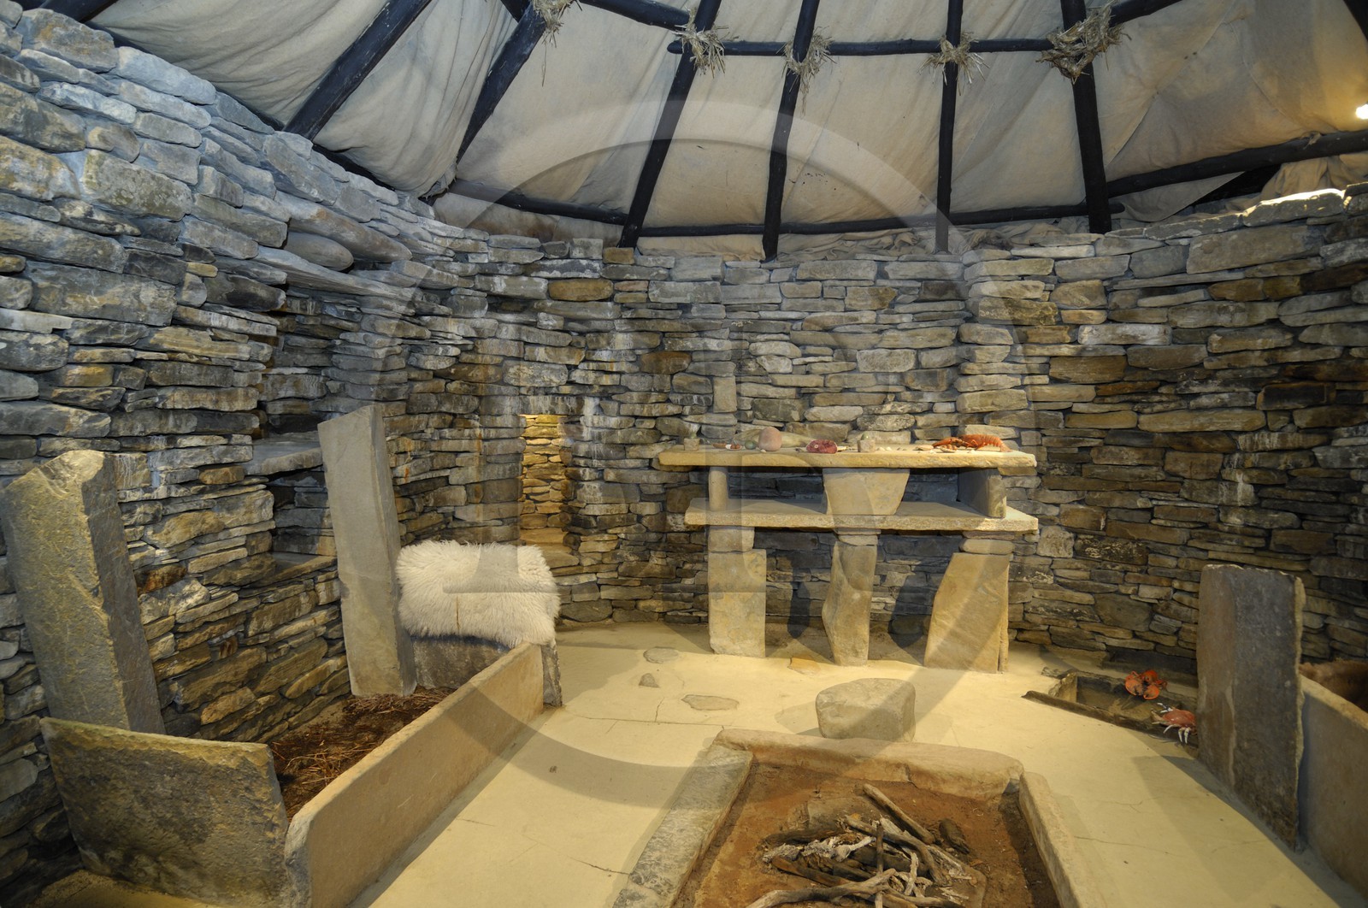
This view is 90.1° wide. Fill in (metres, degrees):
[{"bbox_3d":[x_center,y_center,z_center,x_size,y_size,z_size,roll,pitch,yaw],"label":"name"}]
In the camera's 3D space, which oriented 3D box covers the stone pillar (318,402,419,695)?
[{"bbox_3d":[-1.555,0.495,3.383,0.270,1.440,0.130,-6,1,11],"label":"stone pillar"}]

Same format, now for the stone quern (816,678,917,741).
[{"bbox_3d":[0.835,1.153,3.197,0.440,0.190,0.310,0,2,8],"label":"stone quern"}]

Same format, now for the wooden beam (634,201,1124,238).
[{"bbox_3d":[1.201,-1.559,4.510,3.145,0.075,0.075,0,2,9],"label":"wooden beam"}]

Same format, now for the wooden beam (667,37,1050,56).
[{"bbox_3d":[0.993,-2.255,3.787,2.171,0.068,0.068,1,3,3],"label":"wooden beam"}]

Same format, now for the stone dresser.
[{"bbox_3d":[0.964,0.595,4.326,2.150,1.220,0.600,0,2,12],"label":"stone dresser"}]

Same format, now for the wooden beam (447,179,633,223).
[{"bbox_3d":[-0.939,-1.618,4.500,1.275,0.085,0.085,-1,2,-23],"label":"wooden beam"}]

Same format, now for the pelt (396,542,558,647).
[{"bbox_3d":[-1.045,0.708,3.470,0.800,0.470,0.260,0,2,11],"label":"pelt"}]

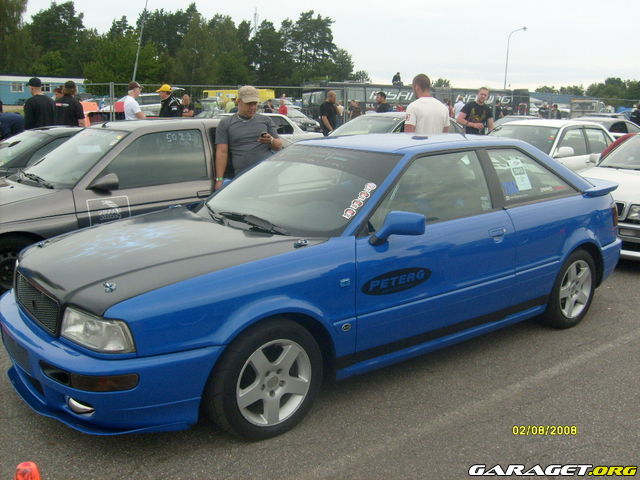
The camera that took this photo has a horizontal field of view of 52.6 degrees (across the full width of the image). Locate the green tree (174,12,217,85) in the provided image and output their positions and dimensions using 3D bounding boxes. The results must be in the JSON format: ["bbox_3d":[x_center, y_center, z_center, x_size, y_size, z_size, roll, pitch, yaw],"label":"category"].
[{"bbox_3d":[-18.375,-26.548,96.451,6.500,13.720,6.200,1,12,0],"label":"green tree"}]

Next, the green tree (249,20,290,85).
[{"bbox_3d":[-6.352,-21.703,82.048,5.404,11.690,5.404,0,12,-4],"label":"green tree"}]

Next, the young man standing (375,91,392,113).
[{"bbox_3d":[1.242,-2.166,13.385,0.340,1.746,0.480,-8,15,-35],"label":"young man standing"}]

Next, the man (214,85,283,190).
[{"bbox_3d":[-0.597,-0.412,5.327,0.560,1.673,0.400,-2,12,-12],"label":"man"}]

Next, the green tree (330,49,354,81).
[{"bbox_3d":[3.566,-24.962,100.985,5.000,9.321,4.800,1,12,0],"label":"green tree"}]

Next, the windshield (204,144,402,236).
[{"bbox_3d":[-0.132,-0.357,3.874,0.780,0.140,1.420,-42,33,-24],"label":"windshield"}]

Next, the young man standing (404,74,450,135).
[{"bbox_3d":[1.083,-0.790,6.794,0.520,1.838,0.340,-2,13,-13],"label":"young man standing"}]

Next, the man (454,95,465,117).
[{"bbox_3d":[4.730,-4.032,22.187,0.500,1.768,0.330,-1,12,-9],"label":"man"}]

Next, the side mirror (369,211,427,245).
[{"bbox_3d":[0.393,-0.055,3.191,0.160,0.190,0.220,-9,15,-37],"label":"side mirror"}]

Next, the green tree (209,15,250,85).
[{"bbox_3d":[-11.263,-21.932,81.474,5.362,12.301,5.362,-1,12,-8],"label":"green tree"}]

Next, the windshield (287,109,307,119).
[{"bbox_3d":[-1.167,-5.189,26.500,1.350,0.430,0.650,-7,14,-31],"label":"windshield"}]

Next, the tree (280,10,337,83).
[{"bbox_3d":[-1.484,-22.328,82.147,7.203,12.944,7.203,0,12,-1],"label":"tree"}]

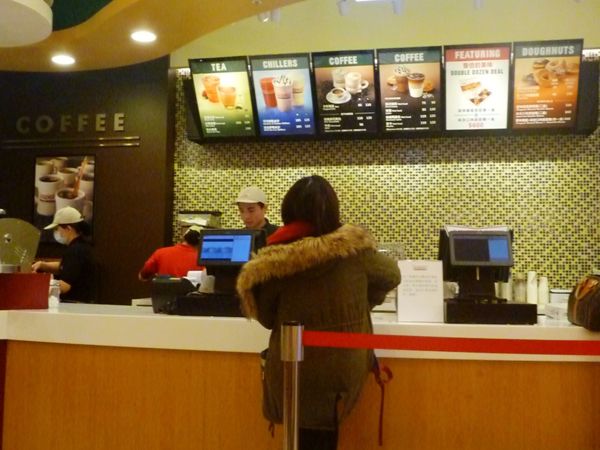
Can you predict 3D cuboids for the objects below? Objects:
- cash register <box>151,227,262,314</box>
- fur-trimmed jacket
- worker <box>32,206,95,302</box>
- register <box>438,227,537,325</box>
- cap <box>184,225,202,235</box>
[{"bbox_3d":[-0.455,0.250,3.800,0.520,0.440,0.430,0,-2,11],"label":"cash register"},{"bbox_3d":[0.070,0.425,3.060,0.660,0.840,0.440,0,-2,-7],"label":"fur-trimmed jacket"},{"bbox_3d":[-1.570,0.655,4.700,0.460,1.560,0.480,1,-2,-15],"label":"worker"},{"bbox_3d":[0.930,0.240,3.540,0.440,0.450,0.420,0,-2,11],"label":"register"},{"bbox_3d":[-0.675,0.055,4.700,0.180,0.130,0.260,4,-24,9],"label":"cap"}]

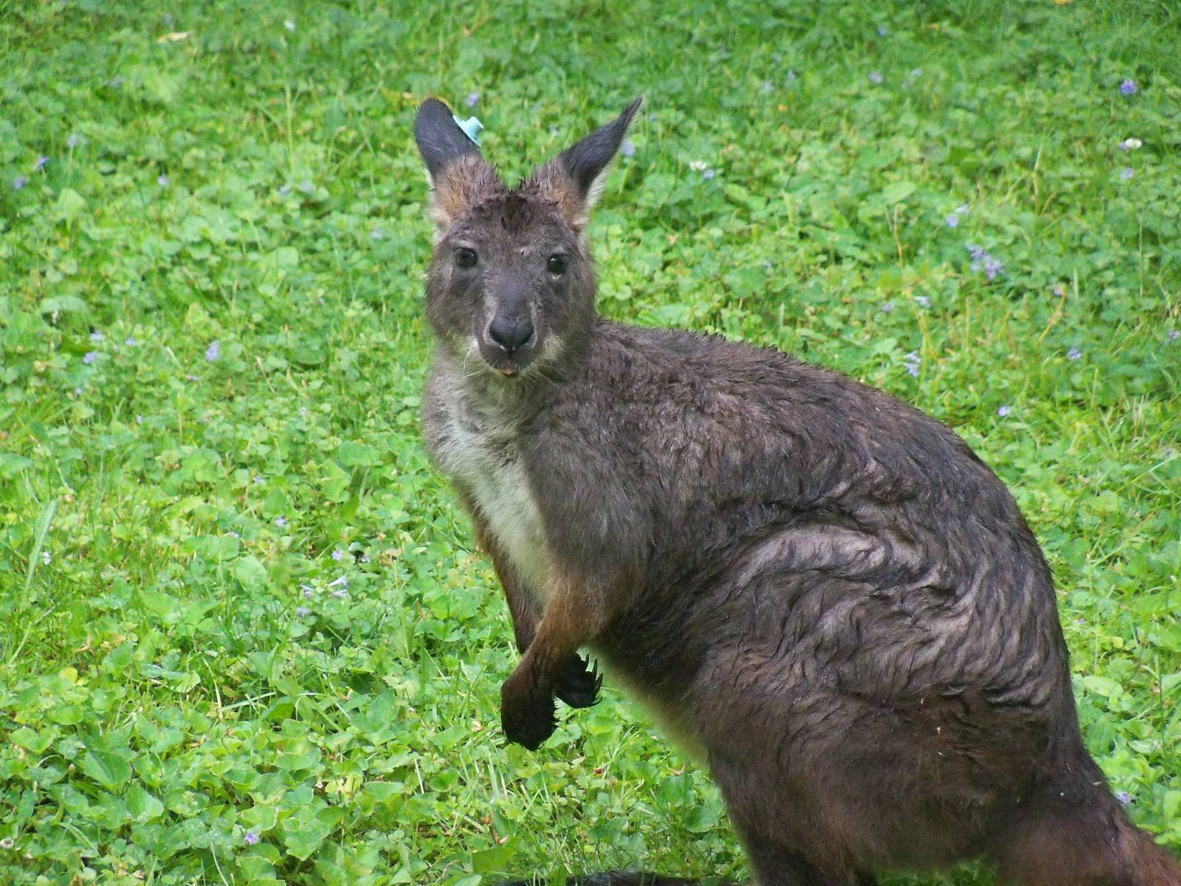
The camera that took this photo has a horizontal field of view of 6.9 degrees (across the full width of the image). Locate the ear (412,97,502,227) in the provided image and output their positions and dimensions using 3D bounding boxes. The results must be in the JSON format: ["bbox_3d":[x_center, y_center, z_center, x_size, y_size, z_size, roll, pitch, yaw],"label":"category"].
[{"bbox_3d":[-0.083,-0.172,6.030,0.048,0.085,0.040,-14,0,-31],"label":"ear"}]

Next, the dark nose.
[{"bbox_3d":[-0.048,-0.066,5.930,0.029,0.024,0.019,0,13,1],"label":"dark nose"}]

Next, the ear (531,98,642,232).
[{"bbox_3d":[-0.004,-0.172,6.030,0.042,0.090,0.046,33,-3,-23],"label":"ear"}]

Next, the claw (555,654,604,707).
[{"bbox_3d":[-0.009,0.147,6.030,0.034,0.034,0.030,-2,13,-7],"label":"claw"}]

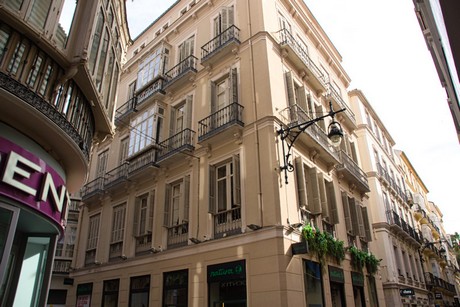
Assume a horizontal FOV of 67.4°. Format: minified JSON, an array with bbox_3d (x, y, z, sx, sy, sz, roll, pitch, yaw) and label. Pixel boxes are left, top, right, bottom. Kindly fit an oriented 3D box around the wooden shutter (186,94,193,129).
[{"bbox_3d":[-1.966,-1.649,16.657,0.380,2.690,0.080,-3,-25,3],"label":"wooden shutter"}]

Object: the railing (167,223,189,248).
[{"bbox_3d":[-2.229,3.554,14.791,1.428,0.920,0.094,-23,-32,38],"label":"railing"}]

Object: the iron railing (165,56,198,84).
[{"bbox_3d":[-2.726,-4.369,19.174,2.283,1.019,0.470,-23,-33,38],"label":"iron railing"}]

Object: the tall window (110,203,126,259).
[{"bbox_3d":[-6.245,4.320,19.268,1.470,3.097,0.160,-23,-33,38],"label":"tall window"}]

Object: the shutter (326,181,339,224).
[{"bbox_3d":[4.839,2.313,16.274,0.333,2.058,0.080,-19,-30,32],"label":"shutter"}]

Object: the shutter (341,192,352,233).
[{"bbox_3d":[6.117,3.014,17.877,0.294,2.117,0.080,-19,-30,32],"label":"shutter"}]

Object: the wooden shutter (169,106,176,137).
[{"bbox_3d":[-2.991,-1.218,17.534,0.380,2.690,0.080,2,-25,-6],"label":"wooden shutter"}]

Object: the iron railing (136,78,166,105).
[{"bbox_3d":[-4.736,-3.505,20.854,2.352,0.941,0.470,-23,-33,38],"label":"iron railing"}]

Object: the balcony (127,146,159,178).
[{"bbox_3d":[-4.777,0.552,18.966,2.430,1.200,0.530,-22,-32,38],"label":"balcony"}]

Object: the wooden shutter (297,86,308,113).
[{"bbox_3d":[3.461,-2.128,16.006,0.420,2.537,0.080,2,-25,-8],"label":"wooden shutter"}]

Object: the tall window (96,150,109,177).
[{"bbox_3d":[-8.269,1.148,22.207,1.416,2.561,0.153,-23,-32,38],"label":"tall window"}]

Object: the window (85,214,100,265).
[{"bbox_3d":[-8.007,5.000,20.246,1.357,2.879,0.153,-23,-32,38],"label":"window"}]

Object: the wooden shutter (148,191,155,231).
[{"bbox_3d":[-3.947,2.902,17.256,0.080,2.107,0.323,-23,-33,38],"label":"wooden shutter"}]

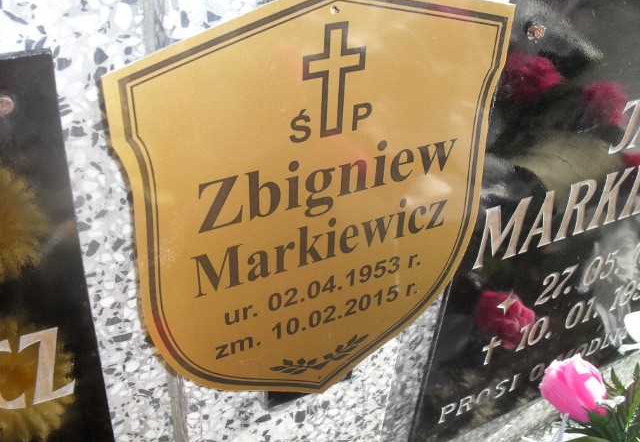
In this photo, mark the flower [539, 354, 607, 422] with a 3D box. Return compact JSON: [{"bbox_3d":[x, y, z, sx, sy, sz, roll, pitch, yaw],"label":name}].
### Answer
[{"bbox_3d":[0.207,0.136,0.530,0.052,0.055,0.052,-22,12,15],"label":"flower"}]

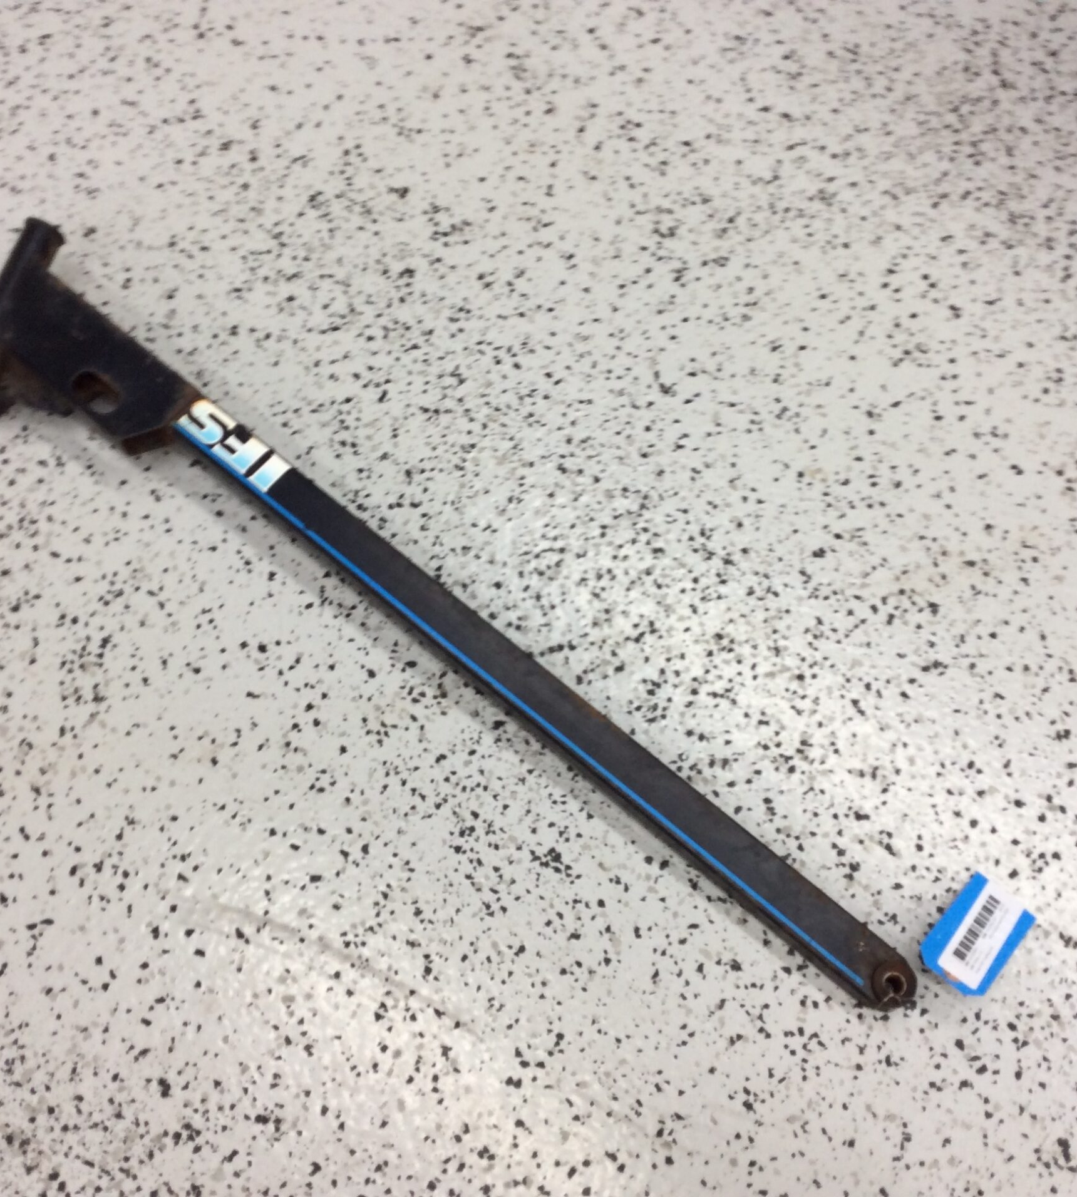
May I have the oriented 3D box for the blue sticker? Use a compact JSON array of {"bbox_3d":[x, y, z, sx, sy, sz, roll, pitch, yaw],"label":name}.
[{"bbox_3d":[0.249,0.192,0.840,0.044,0.002,0.063,35,73,10],"label":"blue sticker"}]

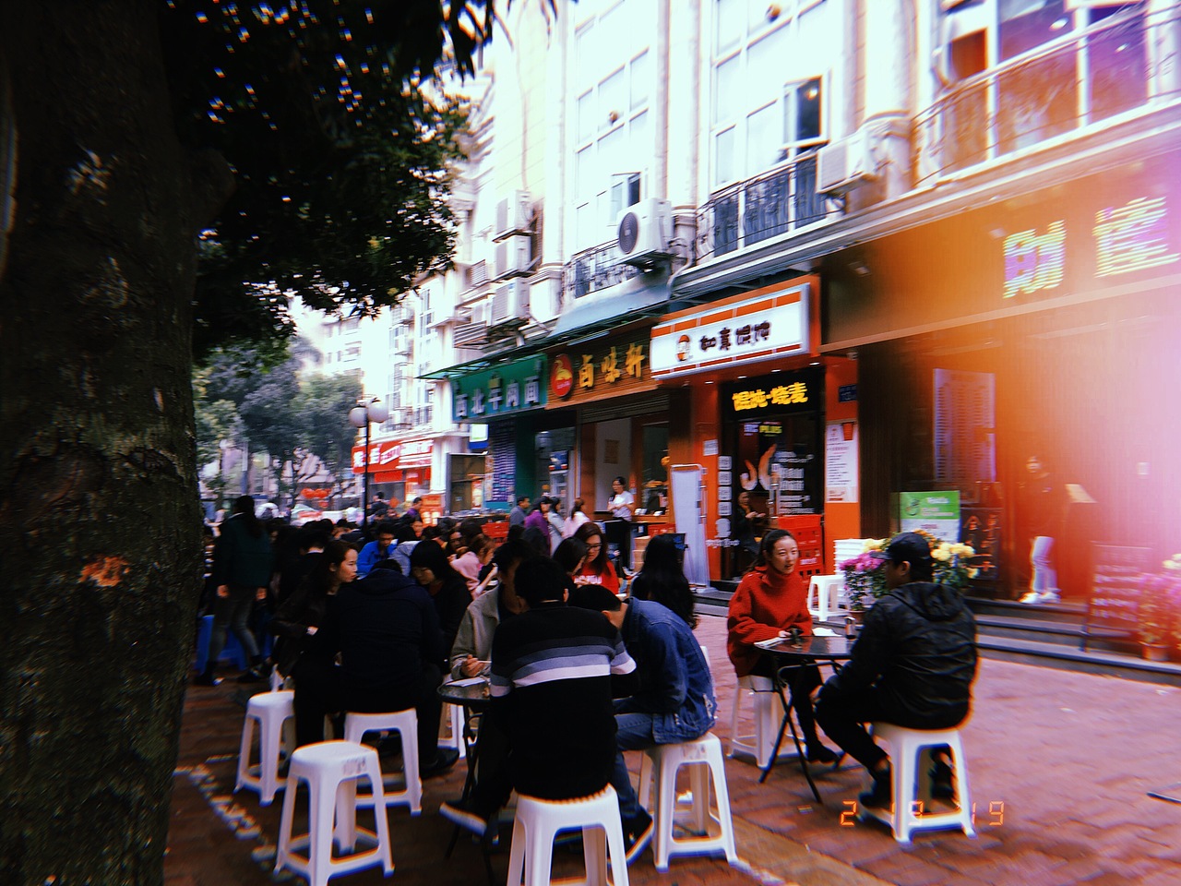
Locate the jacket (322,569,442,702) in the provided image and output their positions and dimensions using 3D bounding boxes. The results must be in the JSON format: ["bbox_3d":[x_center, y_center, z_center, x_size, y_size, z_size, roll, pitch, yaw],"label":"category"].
[{"bbox_3d":[-1.035,0.956,4.951,0.600,0.660,0.460,0,-4,-3],"label":"jacket"}]

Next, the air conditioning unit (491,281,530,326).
[{"bbox_3d":[-1.407,-2.492,17.769,0.350,0.680,0.920,2,-4,-31],"label":"air conditioning unit"}]

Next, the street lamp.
[{"bbox_3d":[-3.786,0.845,16.780,0.360,3.320,0.980,2,-4,-31],"label":"street lamp"}]

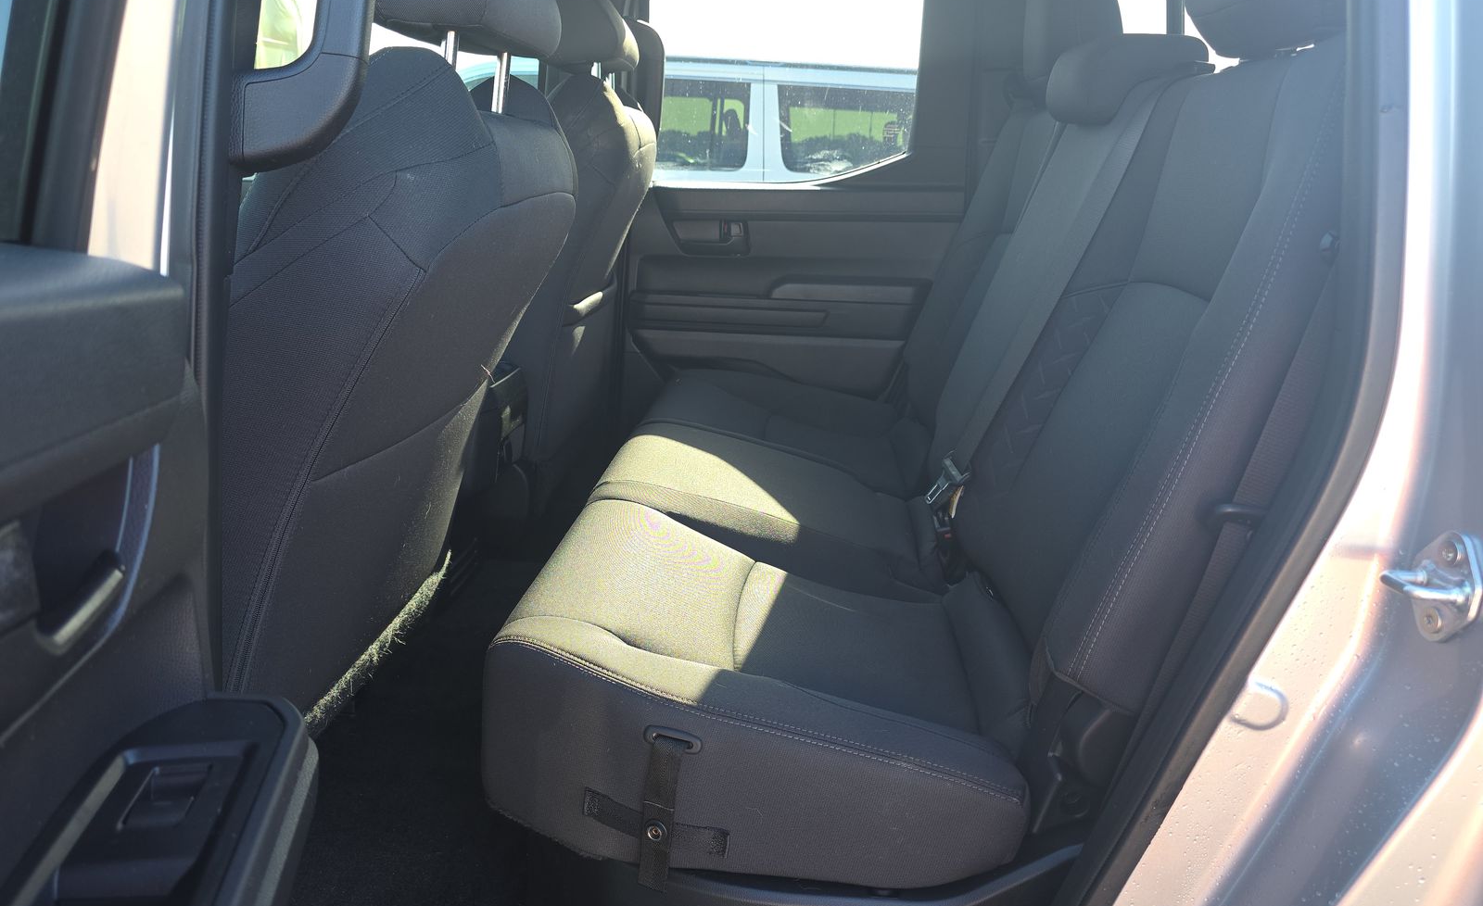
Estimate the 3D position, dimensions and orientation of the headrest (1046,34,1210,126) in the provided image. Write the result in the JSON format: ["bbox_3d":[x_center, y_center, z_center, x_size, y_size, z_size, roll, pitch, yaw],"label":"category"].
[{"bbox_3d":[0.529,-0.511,1.371,0.163,0.118,0.266,2,16,4],"label":"headrest"}]

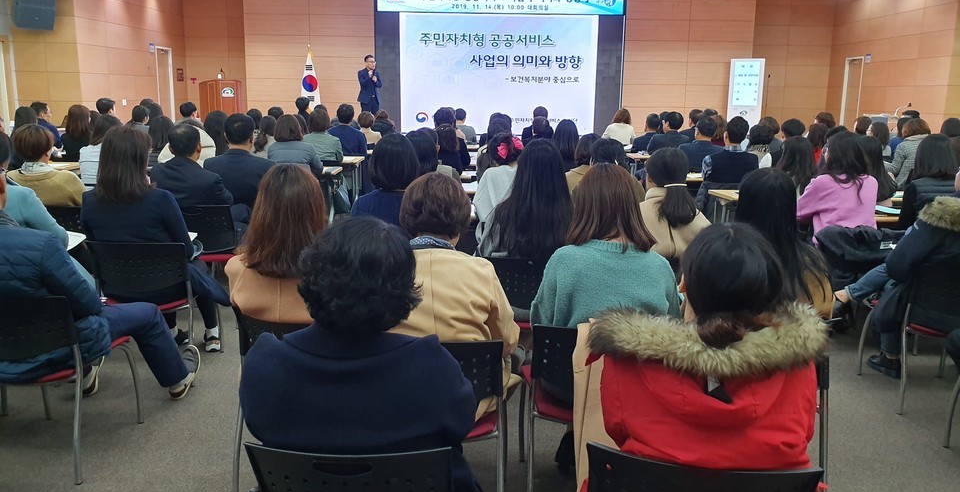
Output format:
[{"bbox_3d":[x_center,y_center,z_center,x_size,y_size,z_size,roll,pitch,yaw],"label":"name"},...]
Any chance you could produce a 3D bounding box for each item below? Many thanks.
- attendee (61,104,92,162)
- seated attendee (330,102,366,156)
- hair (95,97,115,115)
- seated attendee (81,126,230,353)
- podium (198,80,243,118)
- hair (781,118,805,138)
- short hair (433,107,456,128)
[{"bbox_3d":[-4.016,-0.748,7.571,0.440,1.330,0.720,3,12,12],"label":"attendee"},{"bbox_3d":[-1.446,-0.925,7.919,0.500,1.270,0.800,1,13,0],"label":"seated attendee"},{"bbox_3d":[-3.890,-1.433,7.493,0.180,0.200,0.210,6,13,23],"label":"hair"},{"bbox_3d":[-1.742,0.035,3.943,0.500,1.330,0.740,2,12,6],"label":"seated attendee"},{"bbox_3d":[-4.294,-2.144,11.960,0.680,1.200,0.500,-8,15,-33],"label":"podium"},{"bbox_3d":[2.797,-1.031,6.464,0.190,0.210,0.210,0,12,-4],"label":"hair"},{"bbox_3d":[-0.359,-1.305,7.428,0.220,0.230,0.230,1,12,2],"label":"short hair"}]

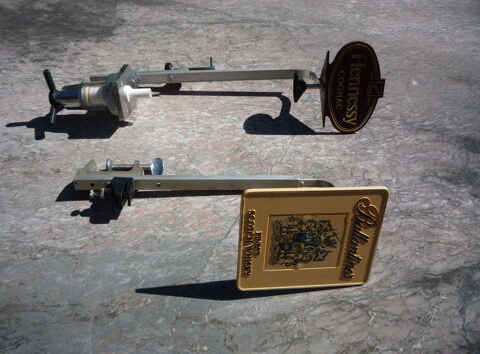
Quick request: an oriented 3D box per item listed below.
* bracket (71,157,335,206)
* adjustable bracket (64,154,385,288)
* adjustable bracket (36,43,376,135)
[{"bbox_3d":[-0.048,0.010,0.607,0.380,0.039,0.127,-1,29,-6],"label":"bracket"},{"bbox_3d":[-0.039,0.028,0.568,0.393,0.147,0.215,-1,29,-6],"label":"adjustable bracket"},{"bbox_3d":[-0.041,-0.156,0.685,0.533,0.149,0.147,-1,33,2],"label":"adjustable bracket"}]

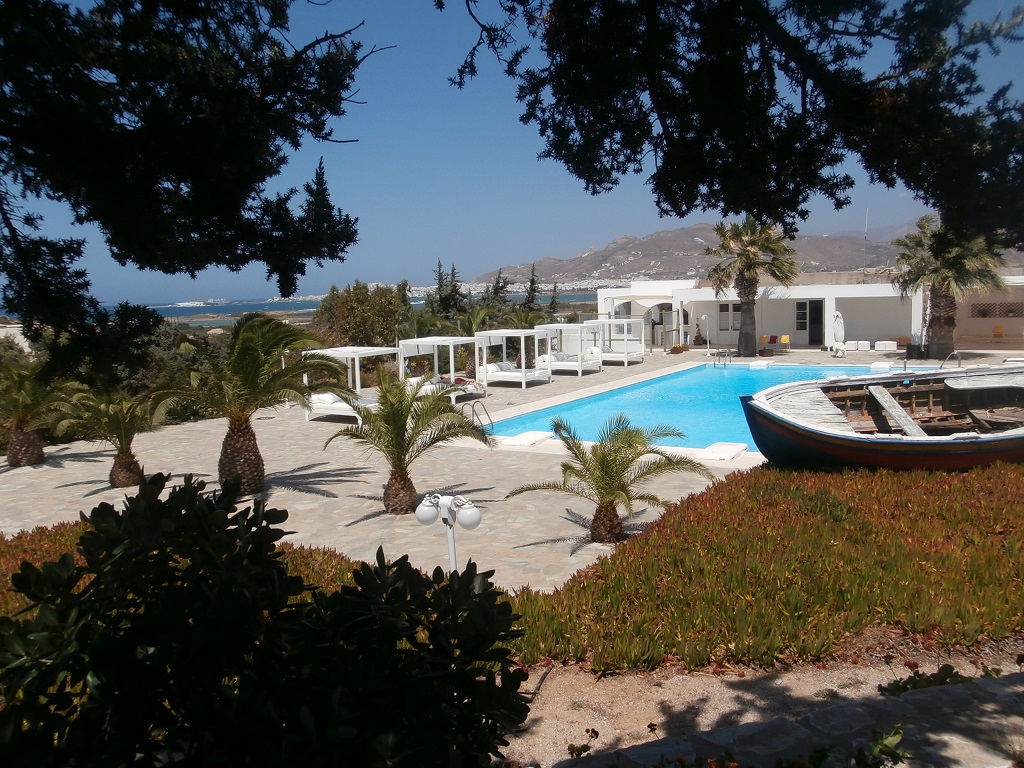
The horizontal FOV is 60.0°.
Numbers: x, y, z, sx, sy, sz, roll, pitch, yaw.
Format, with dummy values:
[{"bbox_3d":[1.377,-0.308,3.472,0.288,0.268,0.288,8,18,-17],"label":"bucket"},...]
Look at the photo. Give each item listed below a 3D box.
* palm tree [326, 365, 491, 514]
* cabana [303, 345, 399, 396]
[{"bbox_3d":[-1.677,0.874,14.380,2.668,2.395,2.481,-3,6,-8],"label":"palm tree"},{"bbox_3d":[-4.483,0.030,25.132,2.065,1.986,1.803,2,7,33],"label":"cabana"}]

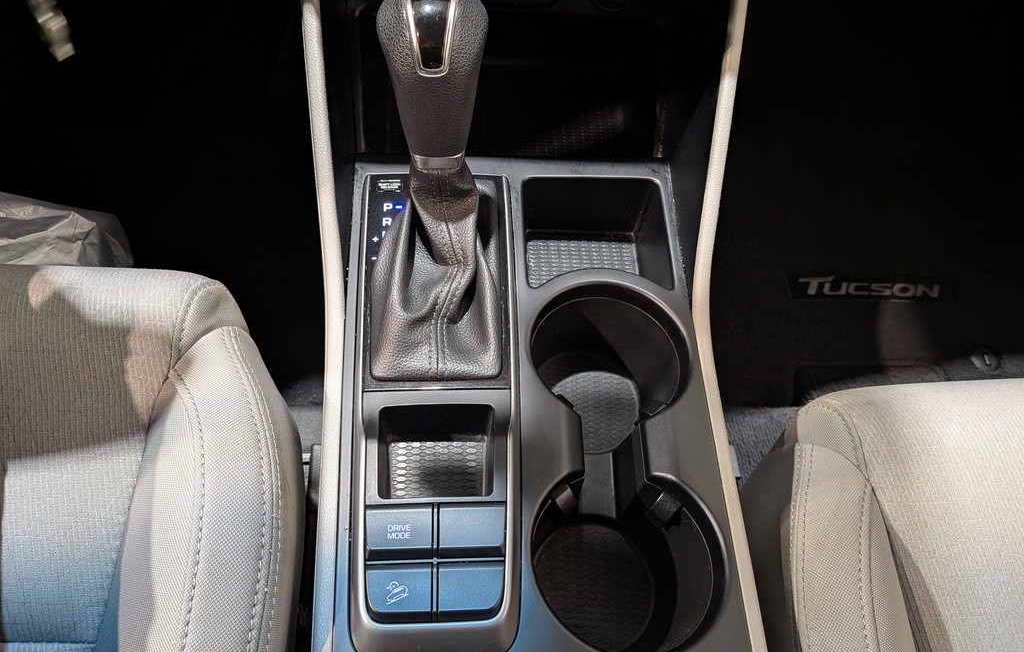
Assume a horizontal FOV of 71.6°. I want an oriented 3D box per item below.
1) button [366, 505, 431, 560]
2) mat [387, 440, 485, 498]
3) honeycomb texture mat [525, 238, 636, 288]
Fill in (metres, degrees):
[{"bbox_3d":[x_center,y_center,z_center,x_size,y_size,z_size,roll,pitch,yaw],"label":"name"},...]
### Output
[{"bbox_3d":[-0.052,0.096,0.330,0.030,0.008,0.025,1,60,-6],"label":"button"},{"bbox_3d":[-0.040,0.079,0.380,0.052,0.004,0.040,1,60,-6],"label":"mat"},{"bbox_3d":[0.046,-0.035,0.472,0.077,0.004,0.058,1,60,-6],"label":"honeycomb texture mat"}]

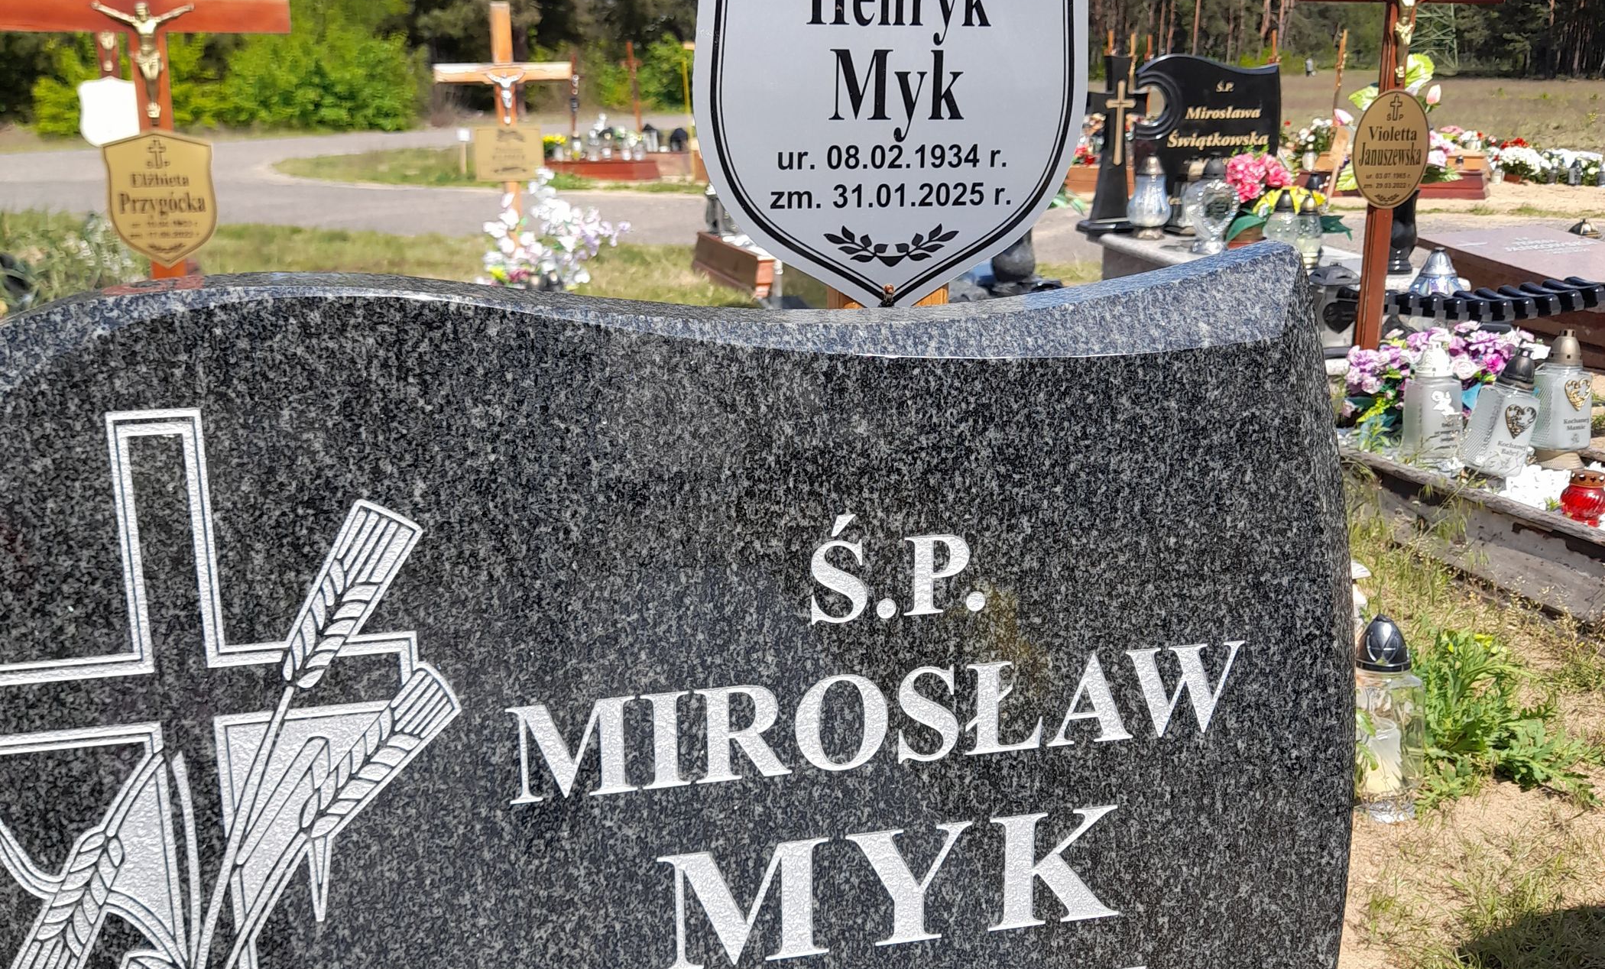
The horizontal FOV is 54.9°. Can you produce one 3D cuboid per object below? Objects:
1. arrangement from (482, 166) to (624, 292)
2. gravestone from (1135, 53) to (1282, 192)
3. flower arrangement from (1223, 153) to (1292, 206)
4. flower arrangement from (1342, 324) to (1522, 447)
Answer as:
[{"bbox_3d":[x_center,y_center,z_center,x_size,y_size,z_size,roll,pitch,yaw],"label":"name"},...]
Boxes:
[{"bbox_3d":[-0.883,-0.883,5.500,0.480,0.480,0.420,-4,16,-14],"label":"arrangement"},{"bbox_3d":[1.631,-1.373,6.218,0.630,0.700,0.090,-5,16,-17],"label":"gravestone"},{"bbox_3d":[1.665,-1.109,5.650,0.230,0.200,0.210,-4,16,-14],"label":"flower arrangement"},{"bbox_3d":[1.634,-0.251,3.970,0.420,0.300,0.320,-4,16,-14],"label":"flower arrangement"}]

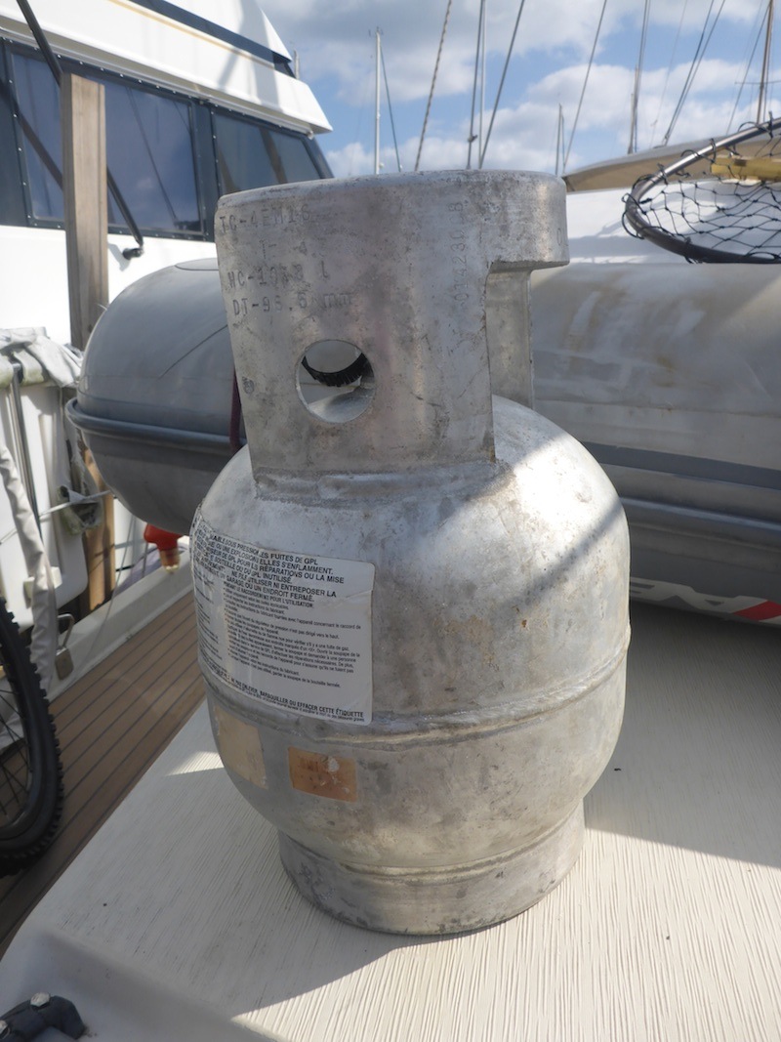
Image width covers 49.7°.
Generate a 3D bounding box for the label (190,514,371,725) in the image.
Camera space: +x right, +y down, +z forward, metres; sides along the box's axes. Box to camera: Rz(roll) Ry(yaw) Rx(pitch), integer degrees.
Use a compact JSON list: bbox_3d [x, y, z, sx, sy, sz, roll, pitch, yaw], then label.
[{"bbox_3d":[-0.067,0.047,0.435,0.148,0.079,0.033,13,24,41],"label":"label"}]

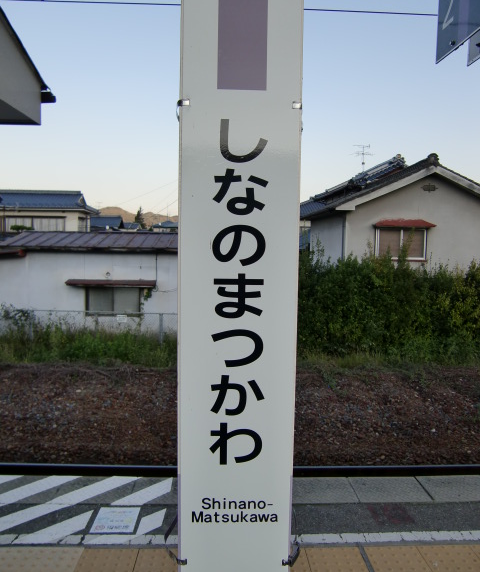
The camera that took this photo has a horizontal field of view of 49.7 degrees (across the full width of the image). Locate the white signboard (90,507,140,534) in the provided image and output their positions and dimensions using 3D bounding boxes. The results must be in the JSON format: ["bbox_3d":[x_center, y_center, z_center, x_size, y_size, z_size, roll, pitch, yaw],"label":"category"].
[{"bbox_3d":[-0.737,1.393,3.096,0.250,0.015,0.292,1,5,-2],"label":"white signboard"}]

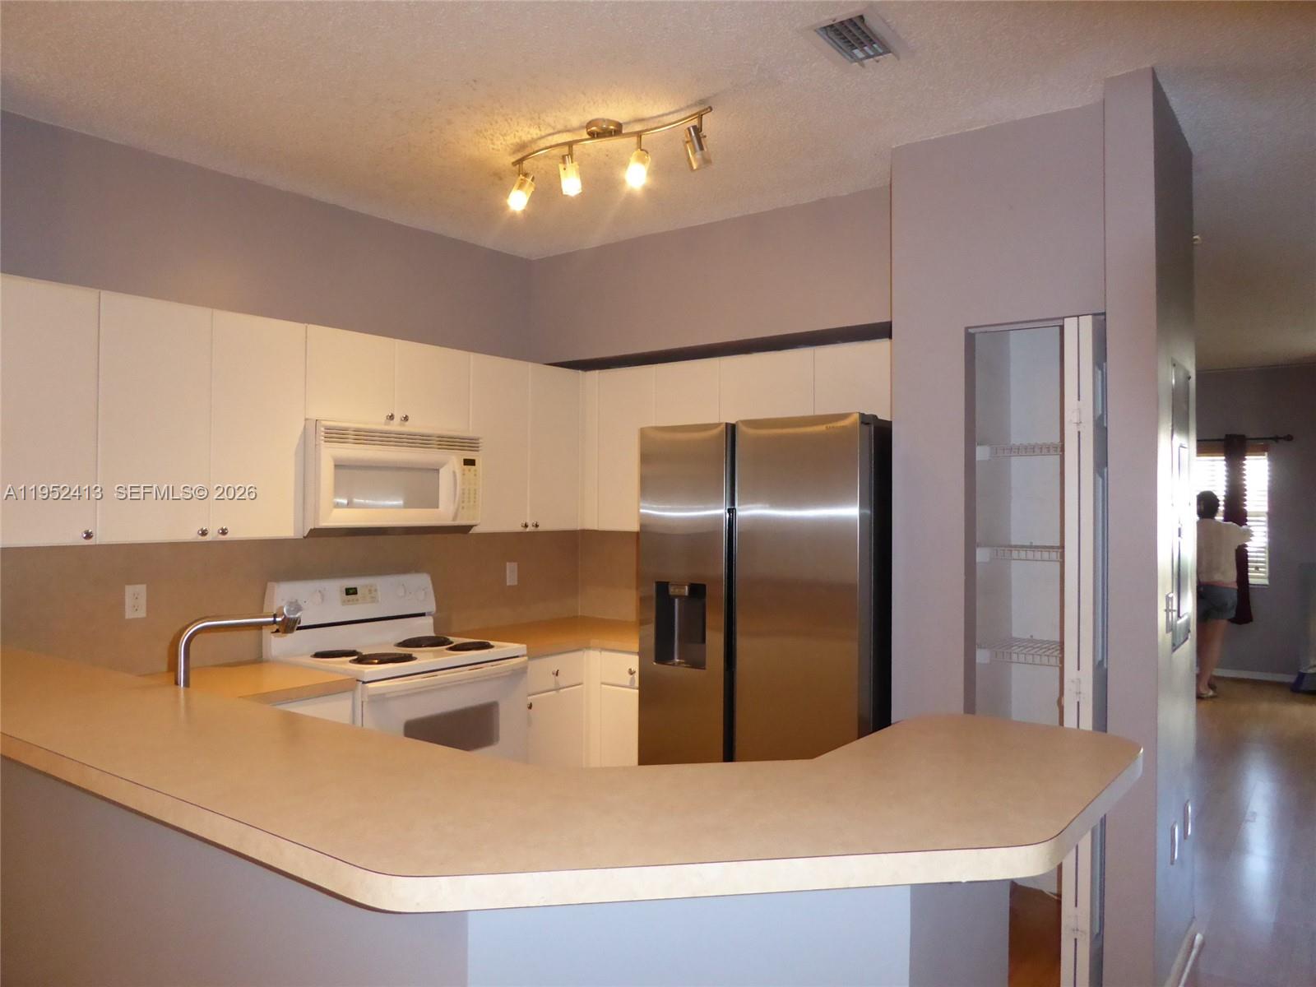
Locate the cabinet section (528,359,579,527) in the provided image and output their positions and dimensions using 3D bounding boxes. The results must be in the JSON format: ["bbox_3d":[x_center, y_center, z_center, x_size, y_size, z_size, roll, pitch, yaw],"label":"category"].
[{"bbox_3d":[-0.607,-0.206,4.495,0.318,0.755,0.330,0,-1,37],"label":"cabinet section"}]

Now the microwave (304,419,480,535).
[{"bbox_3d":[-1.115,-0.049,3.754,0.395,0.422,0.760,0,-1,38],"label":"microwave"}]

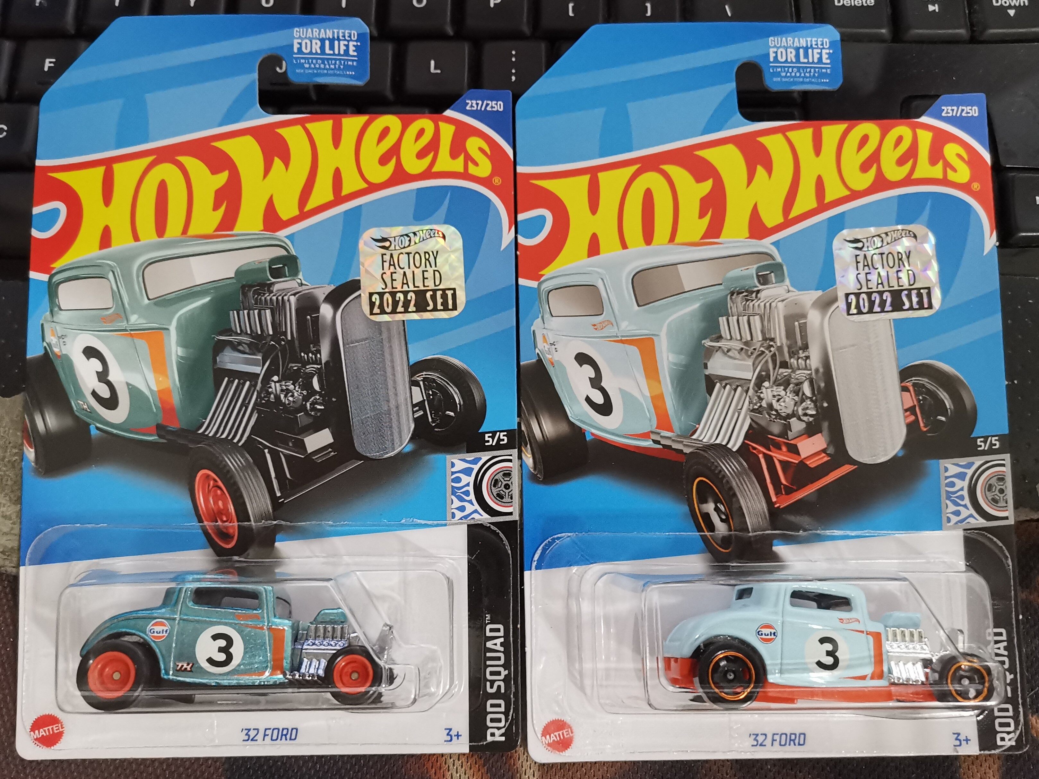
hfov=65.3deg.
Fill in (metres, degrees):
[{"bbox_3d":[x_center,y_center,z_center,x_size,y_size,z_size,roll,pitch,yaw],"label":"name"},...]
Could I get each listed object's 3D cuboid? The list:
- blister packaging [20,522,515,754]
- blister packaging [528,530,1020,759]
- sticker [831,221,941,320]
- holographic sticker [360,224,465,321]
[{"bbox_3d":[-0.054,0.052,0.159,0.106,0.033,0.047,-1,85,-1],"label":"blister packaging"},{"bbox_3d":[0.056,0.054,0.160,0.106,0.033,0.048,0,85,0],"label":"blister packaging"},{"bbox_3d":[0.083,-0.026,0.183,0.023,0.001,0.021,-3,85,-1],"label":"sticker"},{"bbox_3d":[-0.024,-0.026,0.182,0.023,0.001,0.021,-3,85,-1],"label":"holographic sticker"}]

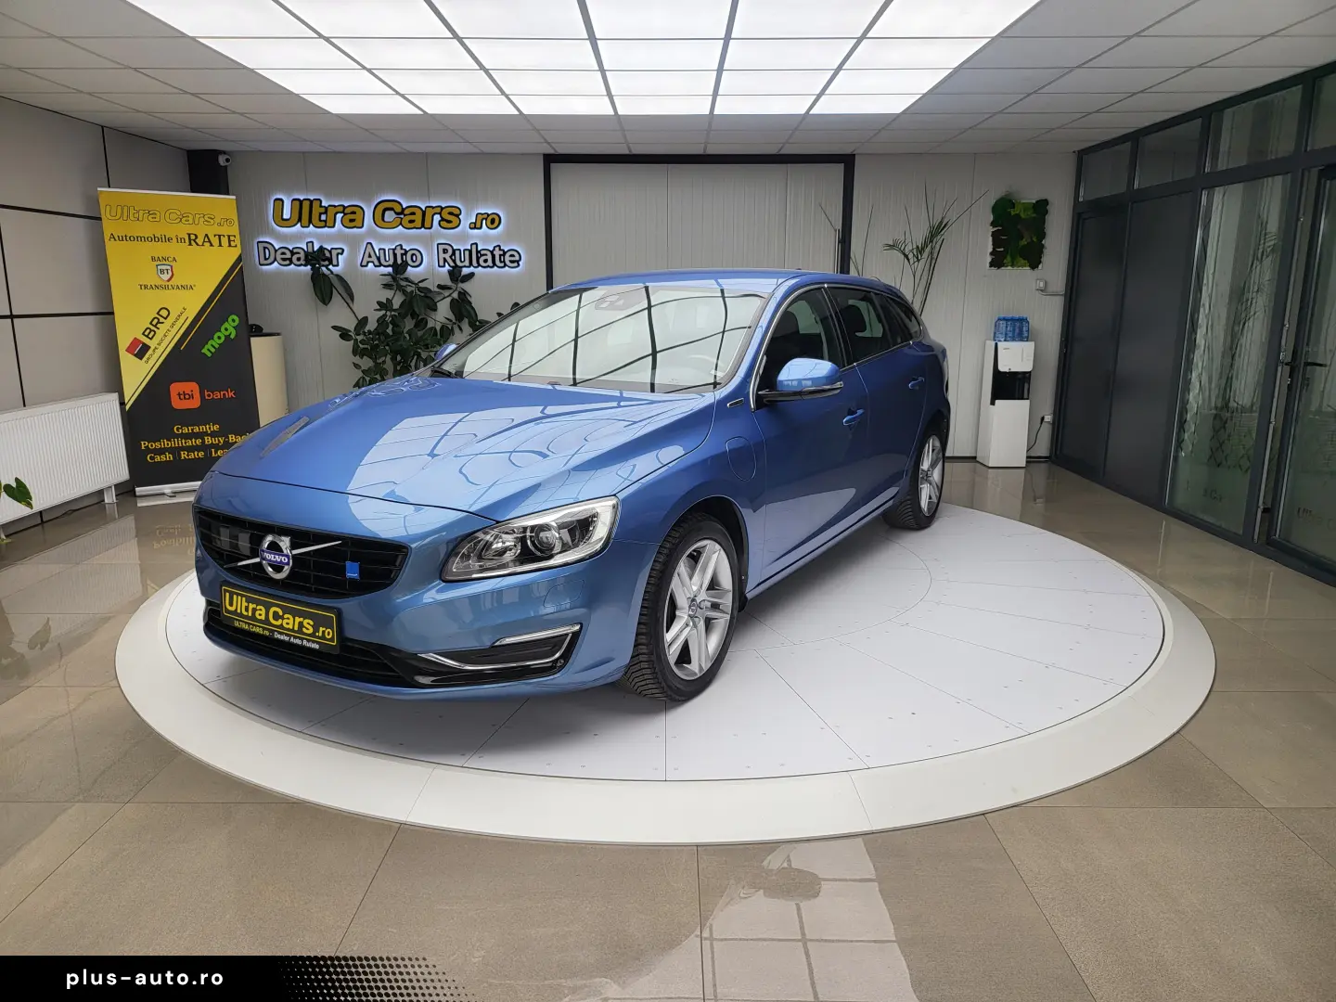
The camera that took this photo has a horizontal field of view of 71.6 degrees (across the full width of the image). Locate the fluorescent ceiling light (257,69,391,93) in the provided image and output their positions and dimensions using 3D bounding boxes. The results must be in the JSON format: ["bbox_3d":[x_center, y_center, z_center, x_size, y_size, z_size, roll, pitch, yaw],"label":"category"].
[{"bbox_3d":[-1.832,-2.280,5.017,0.600,0.050,0.600,0,13,0],"label":"fluorescent ceiling light"}]

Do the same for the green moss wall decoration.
[{"bbox_3d":[2.888,-2.205,7.611,0.470,0.575,0.060,0,13,0],"label":"green moss wall decoration"}]

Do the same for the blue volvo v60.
[{"bbox_3d":[0.047,-0.408,4.674,1.950,1.484,4.635,8,15,31],"label":"blue volvo v60"}]

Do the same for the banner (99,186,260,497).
[{"bbox_3d":[-3.411,-1.095,6.567,0.850,2.071,0.202,-8,15,-32],"label":"banner"}]

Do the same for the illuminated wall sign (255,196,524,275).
[{"bbox_3d":[-2.326,-2.229,7.736,2.223,0.579,0.071,0,13,0],"label":"illuminated wall sign"}]

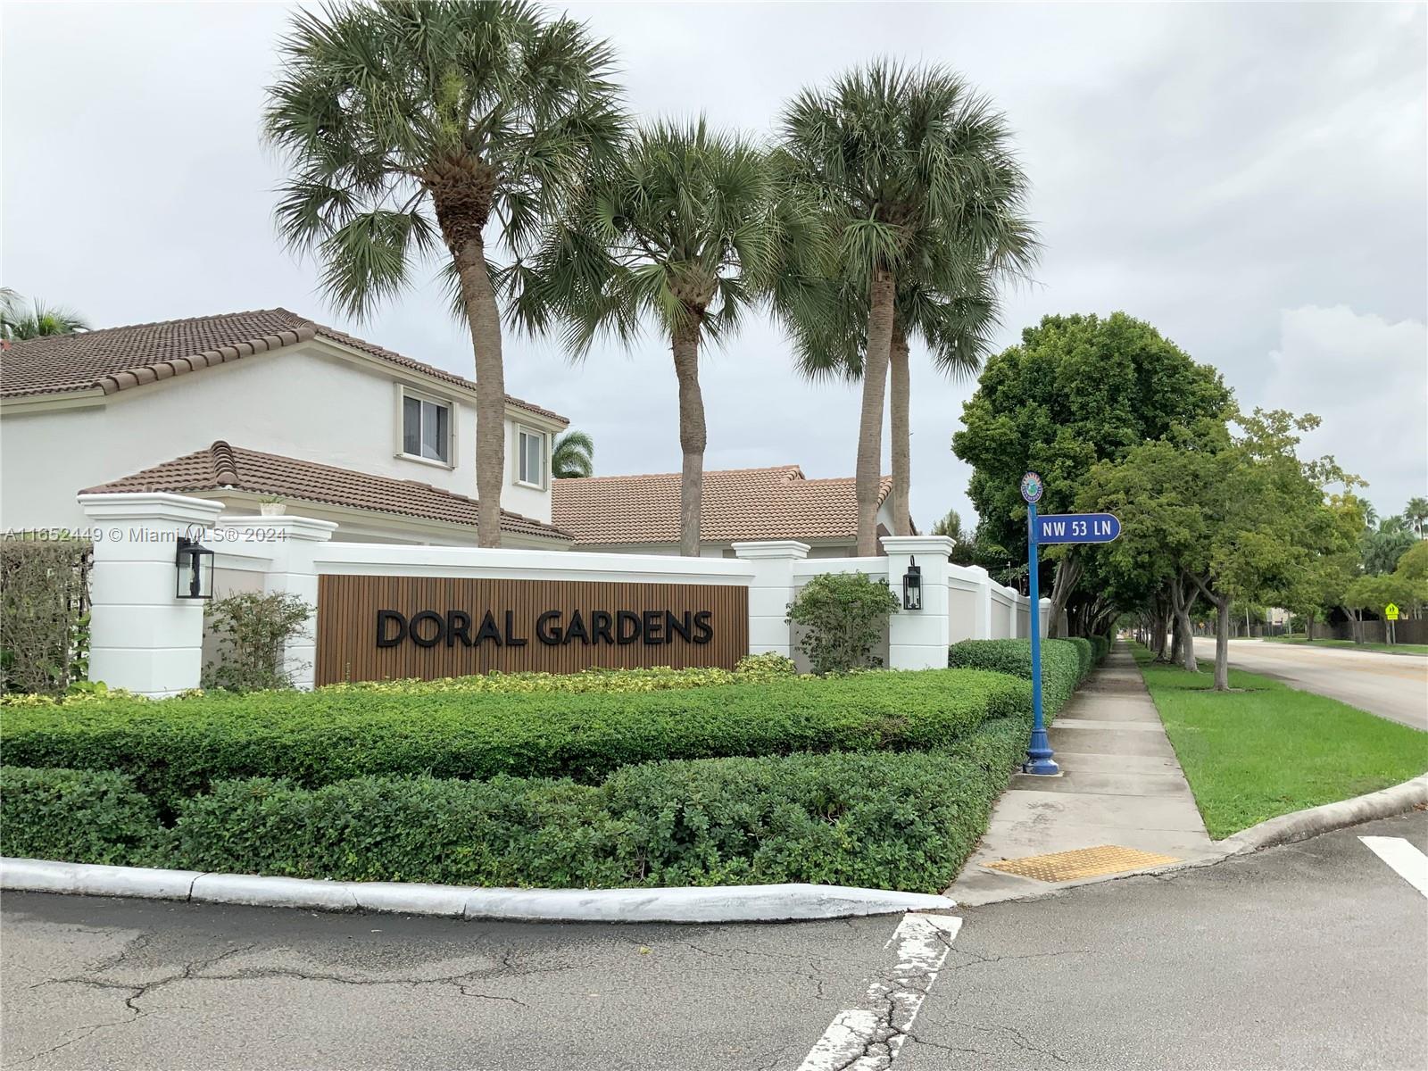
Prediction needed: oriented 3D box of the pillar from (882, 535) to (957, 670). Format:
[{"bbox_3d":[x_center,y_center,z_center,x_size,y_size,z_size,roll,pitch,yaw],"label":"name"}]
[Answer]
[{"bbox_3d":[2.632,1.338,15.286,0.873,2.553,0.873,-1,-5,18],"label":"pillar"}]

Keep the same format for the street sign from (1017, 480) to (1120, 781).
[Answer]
[{"bbox_3d":[3.752,0.926,12.586,1.067,3.086,0.360,-2,-5,19],"label":"street sign"}]

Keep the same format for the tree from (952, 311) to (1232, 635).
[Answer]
[{"bbox_3d":[9.097,-0.813,28.671,6.738,9.276,6.738,0,-5,0],"label":"tree"}]

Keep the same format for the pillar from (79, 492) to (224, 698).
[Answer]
[{"bbox_3d":[-5.165,0.953,10.924,0.873,2.553,0.873,-1,-5,11],"label":"pillar"}]

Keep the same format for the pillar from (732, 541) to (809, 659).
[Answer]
[{"bbox_3d":[0.796,1.414,16.238,0.873,2.553,0.873,-2,-5,19],"label":"pillar"}]

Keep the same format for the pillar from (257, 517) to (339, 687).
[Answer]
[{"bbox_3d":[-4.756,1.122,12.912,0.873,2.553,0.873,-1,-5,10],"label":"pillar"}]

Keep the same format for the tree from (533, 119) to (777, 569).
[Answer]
[{"bbox_3d":[-0.682,-1.767,18.213,4.186,9.178,4.186,0,-5,0],"label":"tree"}]

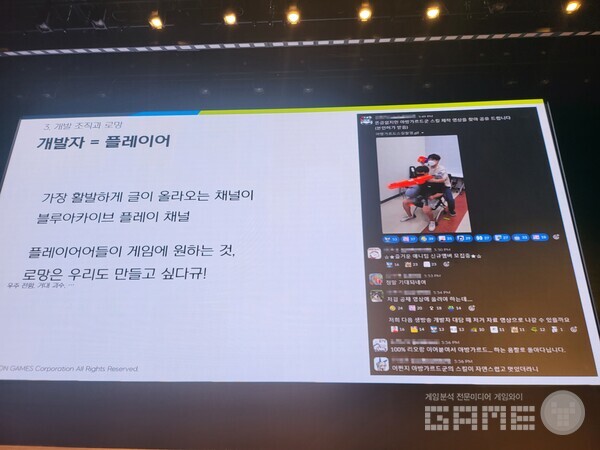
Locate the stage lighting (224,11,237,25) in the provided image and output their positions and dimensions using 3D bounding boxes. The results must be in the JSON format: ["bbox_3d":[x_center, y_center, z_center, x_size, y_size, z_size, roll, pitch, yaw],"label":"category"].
[{"bbox_3d":[-1.397,-4.170,8.361,0.264,0.317,0.282,-1,-55,3],"label":"stage lighting"}]

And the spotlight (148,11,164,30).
[{"bbox_3d":[-2.917,-4.157,8.456,0.309,0.371,0.330,-1,-55,3],"label":"spotlight"}]

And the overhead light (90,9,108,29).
[{"bbox_3d":[-4.127,-4.230,8.562,0.336,0.403,0.358,-1,-55,3],"label":"overhead light"}]

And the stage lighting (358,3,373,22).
[{"bbox_3d":[1.289,-4.183,8.189,0.294,0.353,0.314,-1,-55,3],"label":"stage lighting"}]

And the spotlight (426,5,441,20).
[{"bbox_3d":[2.594,-4.129,8.083,0.276,0.331,0.294,-1,-55,3],"label":"spotlight"}]

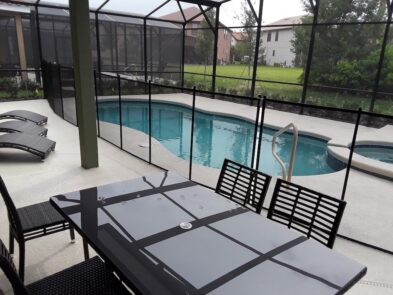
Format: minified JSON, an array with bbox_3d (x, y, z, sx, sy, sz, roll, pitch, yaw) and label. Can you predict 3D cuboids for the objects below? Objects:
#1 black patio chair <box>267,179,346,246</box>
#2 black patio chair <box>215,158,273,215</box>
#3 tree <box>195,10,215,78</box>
[{"bbox_3d":[0.437,0.700,1.810,0.570,0.865,0.440,-13,22,-42],"label":"black patio chair"},{"bbox_3d":[0.134,0.591,2.145,0.570,0.865,0.440,-11,21,-38],"label":"black patio chair"},{"bbox_3d":[0.683,-7.059,21.734,1.600,4.800,1.600,2,16,0],"label":"tree"}]

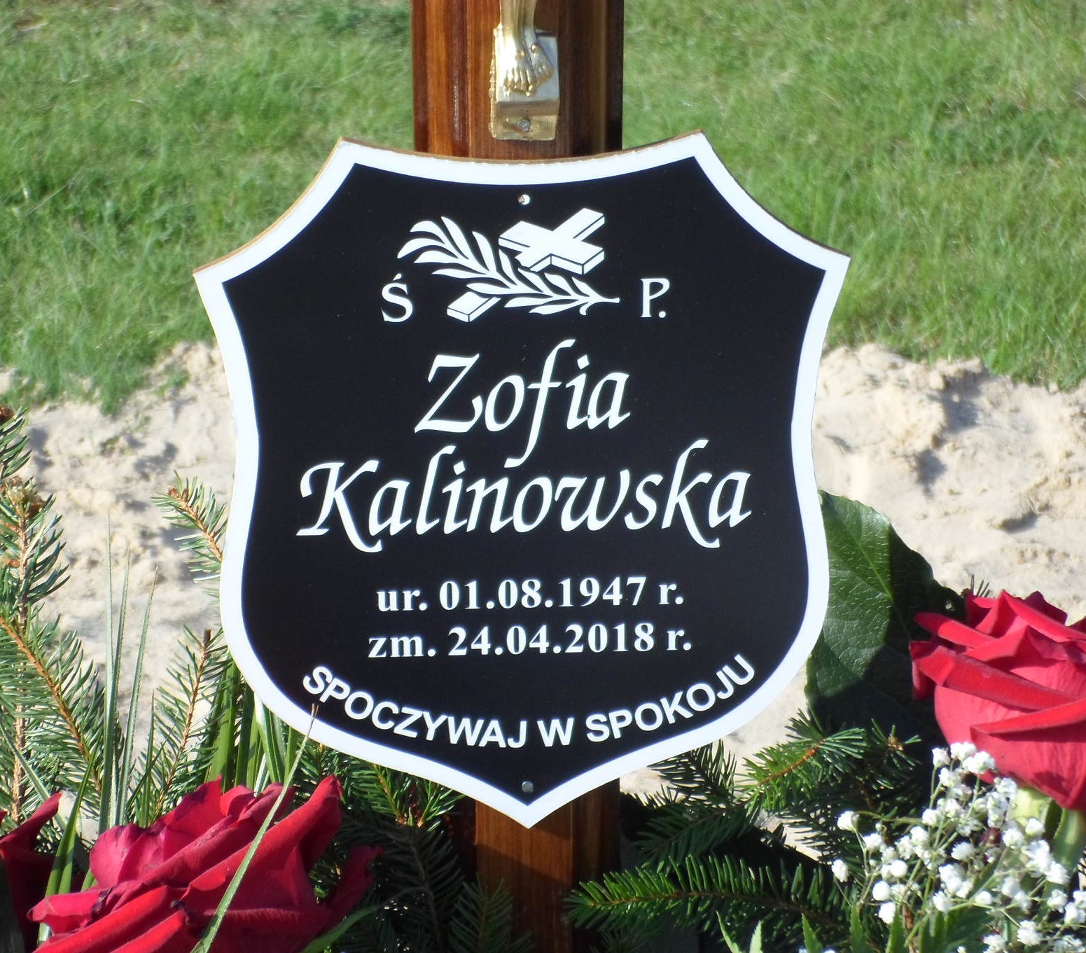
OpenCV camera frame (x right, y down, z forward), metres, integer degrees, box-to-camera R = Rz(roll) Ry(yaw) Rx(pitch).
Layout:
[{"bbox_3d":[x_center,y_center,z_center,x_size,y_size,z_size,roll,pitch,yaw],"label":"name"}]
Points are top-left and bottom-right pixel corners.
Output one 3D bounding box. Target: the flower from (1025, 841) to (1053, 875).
[{"bbox_3d":[0.181,0.140,1.680,0.011,0.012,0.011,1,25,0],"label":"flower"}]

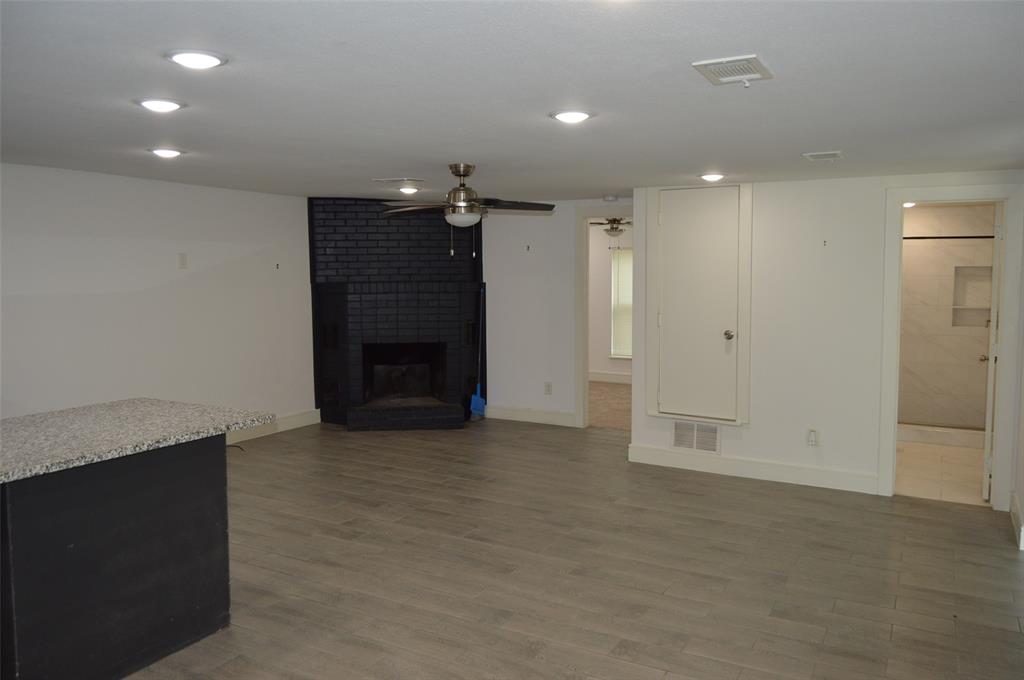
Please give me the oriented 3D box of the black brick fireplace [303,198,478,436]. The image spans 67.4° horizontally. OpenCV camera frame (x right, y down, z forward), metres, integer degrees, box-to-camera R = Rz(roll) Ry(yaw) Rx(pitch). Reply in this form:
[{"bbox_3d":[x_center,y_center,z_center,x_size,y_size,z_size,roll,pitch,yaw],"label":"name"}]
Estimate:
[{"bbox_3d":[-1.205,-0.293,8.238,1.848,2.384,0.872,-1,5,-9],"label":"black brick fireplace"}]

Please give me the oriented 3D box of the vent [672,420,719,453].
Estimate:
[{"bbox_3d":[1.481,0.778,6.172,0.401,0.236,0.020,3,6,32],"label":"vent"}]

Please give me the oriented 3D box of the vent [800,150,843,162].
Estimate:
[{"bbox_3d":[1.804,-1.055,4.433,0.216,0.020,0.280,3,6,32],"label":"vent"}]

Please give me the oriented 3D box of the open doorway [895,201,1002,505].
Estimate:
[{"bbox_3d":[2.969,0.095,5.233,0.587,2.053,0.130,3,6,32],"label":"open doorway"}]

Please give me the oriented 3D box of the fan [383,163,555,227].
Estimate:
[{"bbox_3d":[-0.287,-0.958,5.117,1.143,0.419,1.200,-1,5,0],"label":"fan"}]

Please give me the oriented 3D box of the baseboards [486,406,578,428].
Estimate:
[{"bbox_3d":[0.189,0.816,8.255,1.120,0.147,0.020,3,6,32],"label":"baseboards"}]

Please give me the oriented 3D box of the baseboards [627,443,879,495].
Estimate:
[{"bbox_3d":[1.806,0.993,5.992,1.917,0.152,0.022,3,6,32],"label":"baseboards"}]

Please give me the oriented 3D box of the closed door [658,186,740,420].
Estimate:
[{"bbox_3d":[1.472,-0.286,6.073,0.637,1.808,0.045,3,6,32],"label":"closed door"}]

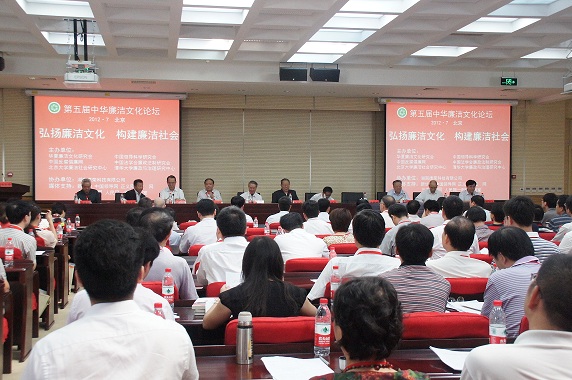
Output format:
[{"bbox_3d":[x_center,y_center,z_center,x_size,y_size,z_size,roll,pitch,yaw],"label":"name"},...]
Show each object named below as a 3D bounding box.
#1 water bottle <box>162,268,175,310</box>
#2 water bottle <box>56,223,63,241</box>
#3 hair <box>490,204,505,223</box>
[{"bbox_3d":[-0.653,0.556,3.970,0.065,0.233,0.065,0,1,-10],"label":"water bottle"},{"bbox_3d":[-2.645,0.514,8.350,0.065,0.233,0.065,0,1,-10],"label":"water bottle"},{"bbox_3d":[2.820,0.317,9.500,0.190,0.220,0.220,0,1,-12],"label":"hair"}]

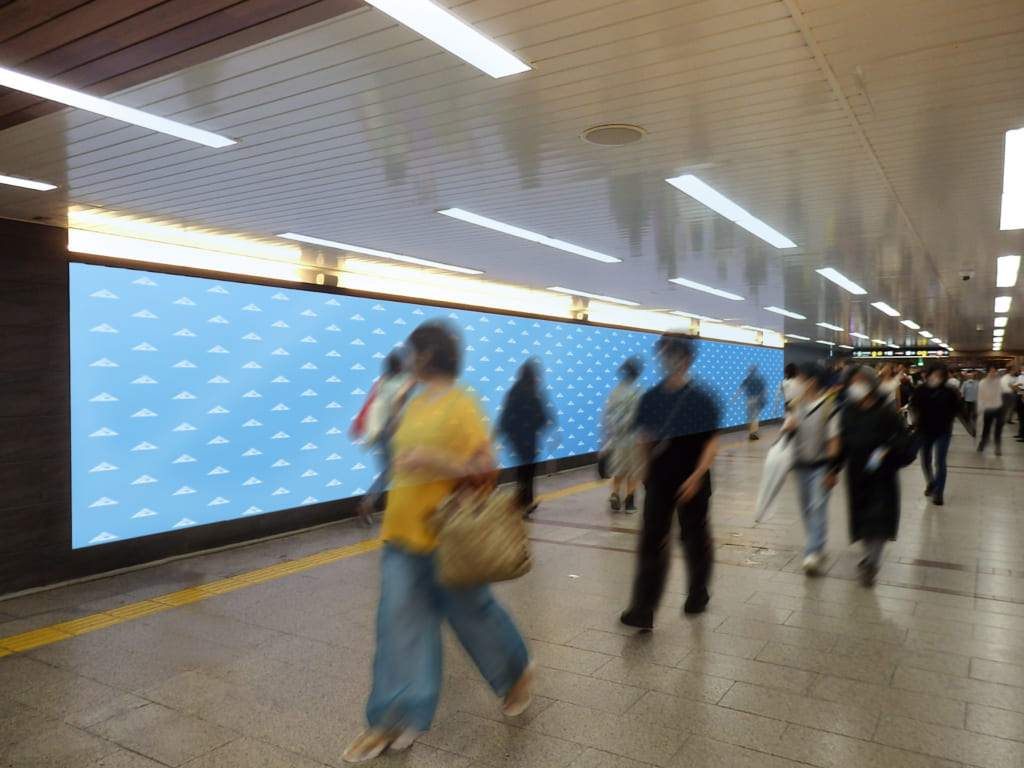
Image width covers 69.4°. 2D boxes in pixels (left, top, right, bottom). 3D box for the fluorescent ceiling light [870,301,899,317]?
[{"bbox_3d":[5.678,-1.126,11.180,0.155,0.070,2.356,1,1,33],"label":"fluorescent ceiling light"}]

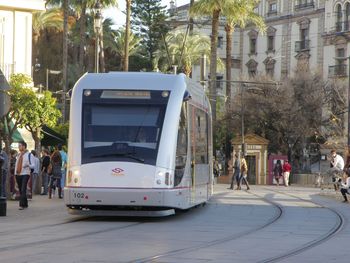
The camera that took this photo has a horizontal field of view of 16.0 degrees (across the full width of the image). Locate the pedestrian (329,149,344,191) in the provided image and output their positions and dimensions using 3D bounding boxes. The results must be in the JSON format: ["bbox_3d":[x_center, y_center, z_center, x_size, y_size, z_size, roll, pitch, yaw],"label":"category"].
[{"bbox_3d":[6.834,1.628,52.500,0.650,1.763,0.500,1,-2,-24],"label":"pedestrian"}]

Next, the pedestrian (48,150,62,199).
[{"bbox_3d":[-4.117,1.489,42.800,0.520,1.651,0.420,0,-2,6],"label":"pedestrian"}]

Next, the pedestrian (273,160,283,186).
[{"bbox_3d":[6.342,2.586,77.000,0.550,1.584,0.400,0,-2,14],"label":"pedestrian"}]

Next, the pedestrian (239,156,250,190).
[{"bbox_3d":[3.399,1.968,61.300,0.750,1.837,0.500,0,-2,-3],"label":"pedestrian"}]

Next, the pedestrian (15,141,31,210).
[{"bbox_3d":[-3.990,1.160,32.600,0.550,1.781,0.420,-1,-2,34],"label":"pedestrian"}]

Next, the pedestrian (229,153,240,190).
[{"bbox_3d":[2.979,2.009,61.800,0.700,1.783,0.500,0,-2,-3],"label":"pedestrian"}]

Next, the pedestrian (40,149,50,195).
[{"bbox_3d":[-4.995,1.572,48.000,0.480,1.755,0.360,2,-2,-41],"label":"pedestrian"}]

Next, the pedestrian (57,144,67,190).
[{"bbox_3d":[-3.977,1.378,43.800,0.520,1.855,0.380,1,-2,-24],"label":"pedestrian"}]

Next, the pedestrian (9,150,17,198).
[{"bbox_3d":[-5.619,1.487,43.300,0.380,1.653,0.480,-1,-2,41],"label":"pedestrian"}]

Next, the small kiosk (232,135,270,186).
[{"bbox_3d":[5.114,1.896,84.300,2.500,3.343,2.200,0,-2,2],"label":"small kiosk"}]

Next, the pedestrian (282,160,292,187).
[{"bbox_3d":[6.882,2.571,76.000,0.550,1.600,0.400,0,-2,18],"label":"pedestrian"}]

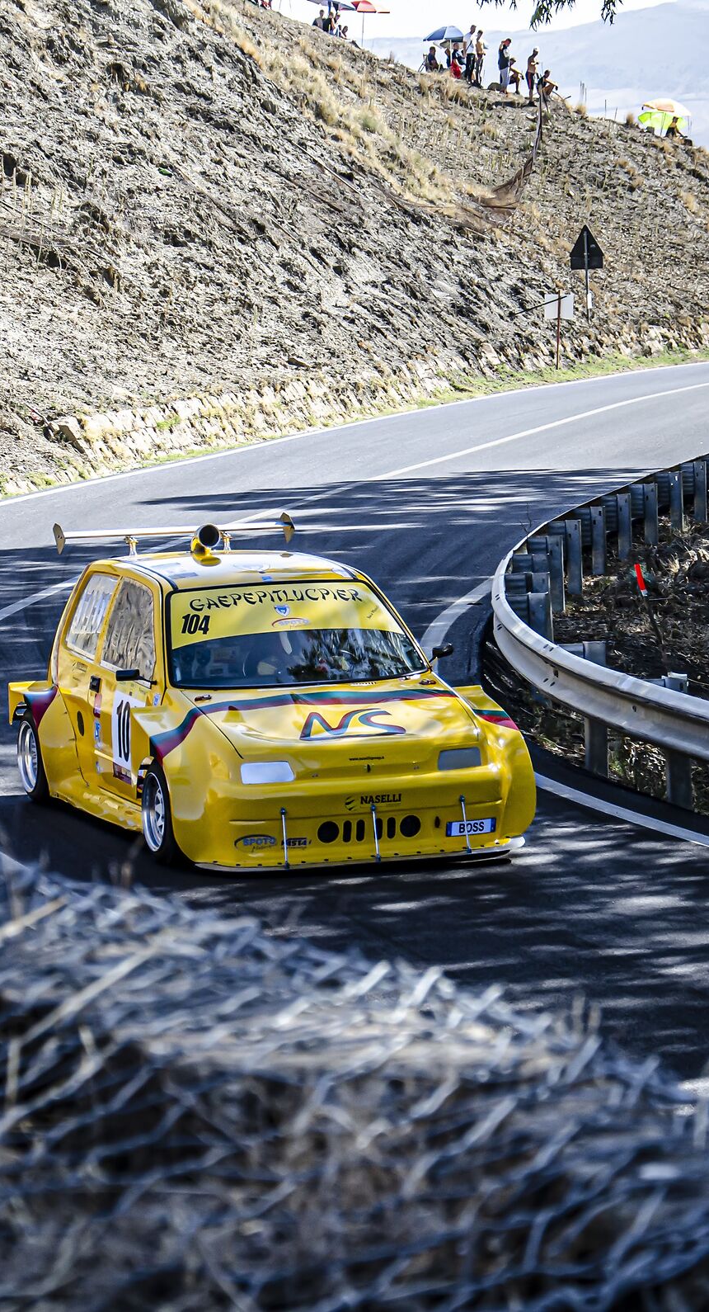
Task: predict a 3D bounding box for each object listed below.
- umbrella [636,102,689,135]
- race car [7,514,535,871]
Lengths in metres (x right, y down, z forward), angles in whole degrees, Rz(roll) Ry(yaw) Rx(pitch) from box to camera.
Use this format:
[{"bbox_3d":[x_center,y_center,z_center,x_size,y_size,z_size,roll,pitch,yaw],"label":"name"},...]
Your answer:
[{"bbox_3d":[11.271,-19.620,150.000,1.950,1.200,1.950,-1,-6,0],"label":"umbrella"},{"bbox_3d":[-0.458,0.147,19.854,1.740,1.420,3.440,-4,6,-19],"label":"race car"}]

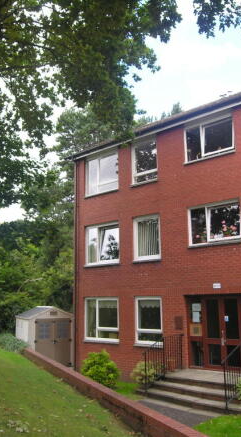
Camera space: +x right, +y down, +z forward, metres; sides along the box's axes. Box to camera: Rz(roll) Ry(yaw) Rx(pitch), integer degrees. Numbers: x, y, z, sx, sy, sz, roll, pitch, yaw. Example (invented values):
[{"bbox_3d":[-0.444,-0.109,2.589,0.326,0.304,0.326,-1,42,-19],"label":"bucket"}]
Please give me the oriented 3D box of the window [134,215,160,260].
[{"bbox_3d":[0.864,0.643,13.243,1.073,1.436,0.150,-11,-16,39],"label":"window"}]

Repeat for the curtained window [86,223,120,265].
[{"bbox_3d":[-0.621,0.930,14.443,1.579,1.423,0.120,-11,-16,38],"label":"curtained window"}]

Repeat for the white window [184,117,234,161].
[{"bbox_3d":[2.716,-2.401,12.325,1.610,1.134,0.120,-11,-16,38],"label":"white window"}]

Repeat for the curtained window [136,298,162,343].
[{"bbox_3d":[0.906,3.198,12.669,1.033,1.437,0.120,-11,-16,38],"label":"curtained window"}]

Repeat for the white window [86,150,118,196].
[{"bbox_3d":[-0.685,-1.637,15.042,1.624,1.426,0.150,-11,-16,39],"label":"white window"}]

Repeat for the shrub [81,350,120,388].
[{"bbox_3d":[-0.583,4.470,12.232,1.100,1.000,1.050,-1,-12,0],"label":"shrub"}]

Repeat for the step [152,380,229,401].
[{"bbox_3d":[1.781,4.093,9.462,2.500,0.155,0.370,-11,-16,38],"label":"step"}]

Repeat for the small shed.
[{"bbox_3d":[-2.935,4.530,15.560,1.800,2.180,2.000,6,-14,-28],"label":"small shed"}]

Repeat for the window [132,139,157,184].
[{"bbox_3d":[0.862,-1.908,13.790,1.033,1.430,0.120,-11,-16,38],"label":"window"}]

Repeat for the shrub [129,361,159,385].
[{"bbox_3d":[0.763,4.426,11.526,0.800,0.680,0.750,-11,-16,39],"label":"shrub"}]

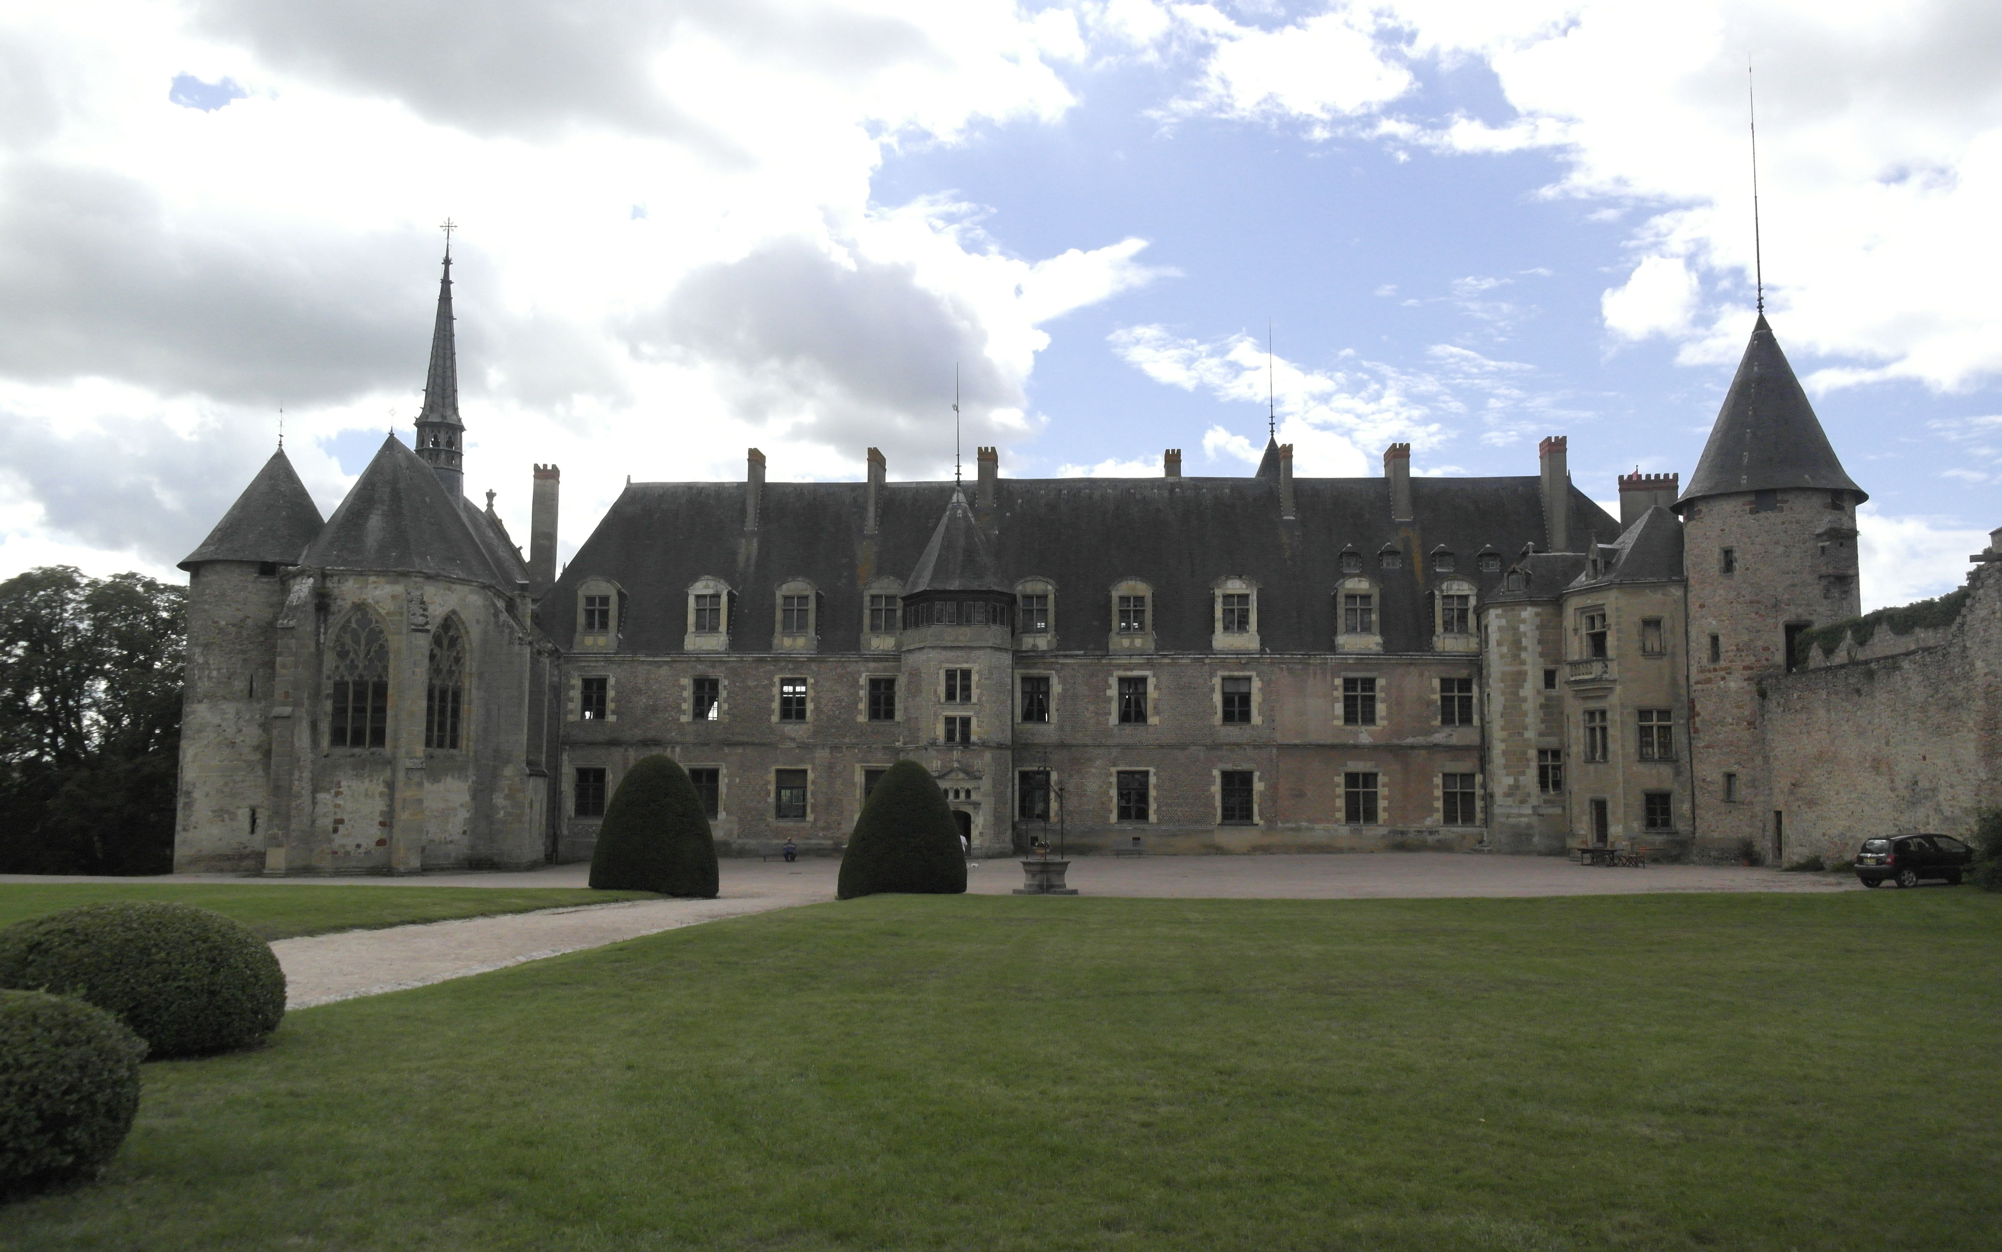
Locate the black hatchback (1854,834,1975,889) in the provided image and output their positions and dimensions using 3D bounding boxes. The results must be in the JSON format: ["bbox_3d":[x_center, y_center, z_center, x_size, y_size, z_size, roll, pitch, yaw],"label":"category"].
[{"bbox_3d":[25.750,6.500,41.400,3.920,1.460,1.680,1,-6,-7],"label":"black hatchback"}]

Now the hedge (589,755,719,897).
[{"bbox_3d":[-8.439,4.889,36.710,3.112,3.415,3.112,0,-6,0],"label":"hedge"}]

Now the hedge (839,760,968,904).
[{"bbox_3d":[-2.367,4.921,36.406,3.087,3.341,3.087,0,-6,0],"label":"hedge"}]

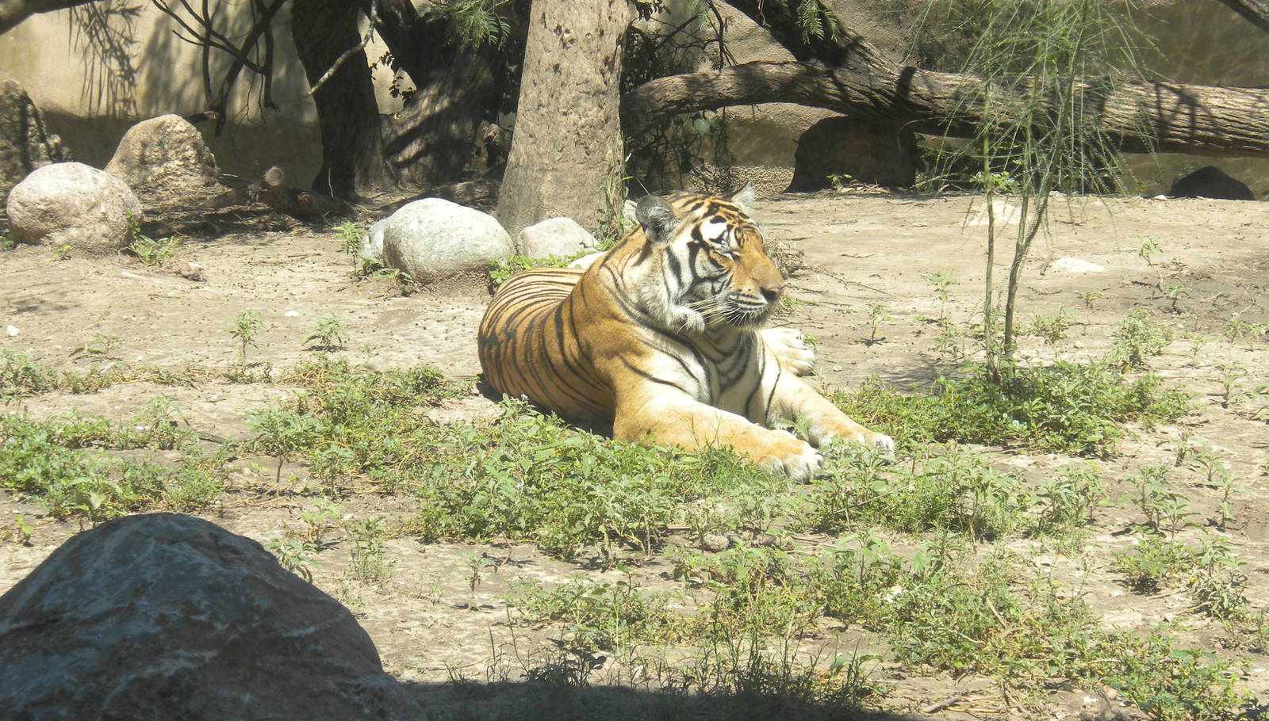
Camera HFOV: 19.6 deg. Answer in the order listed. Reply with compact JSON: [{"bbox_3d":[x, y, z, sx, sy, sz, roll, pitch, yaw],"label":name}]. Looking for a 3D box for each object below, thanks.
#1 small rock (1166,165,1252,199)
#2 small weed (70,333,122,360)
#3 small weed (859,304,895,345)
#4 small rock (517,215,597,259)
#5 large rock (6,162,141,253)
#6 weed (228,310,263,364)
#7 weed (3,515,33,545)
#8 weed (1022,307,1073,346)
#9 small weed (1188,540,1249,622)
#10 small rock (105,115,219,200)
[{"bbox_3d":[2.308,-0.736,14.715,0.340,0.150,0.290,0,9,0],"label":"small rock"},{"bbox_3d":[-1.645,-0.050,11.198,0.161,0.068,0.129,0,11,0],"label":"small weed"},{"bbox_3d":[0.758,-0.120,11.430,0.108,0.116,0.098,0,11,0],"label":"small weed"},{"bbox_3d":[-0.272,-0.433,12.872,0.282,0.152,0.226,0,10,0],"label":"small rock"},{"bbox_3d":[-1.999,-0.544,13.059,0.484,0.328,0.426,0,10,0],"label":"large rock"},{"bbox_3d":[-1.134,-0.068,10.694,0.101,0.159,0.091,0,10,0],"label":"weed"},{"bbox_3d":[-1.496,0.408,8.896,0.072,0.064,0.058,0,11,0],"label":"weed"},{"bbox_3d":[1.289,-0.114,11.431,0.161,0.104,0.137,0,11,0],"label":"weed"},{"bbox_3d":[1.219,0.460,7.646,0.128,0.169,0.115,0,10,0],"label":"small weed"},{"bbox_3d":[-1.839,-0.803,14.378,0.452,0.310,0.358,0,11,0],"label":"small rock"}]

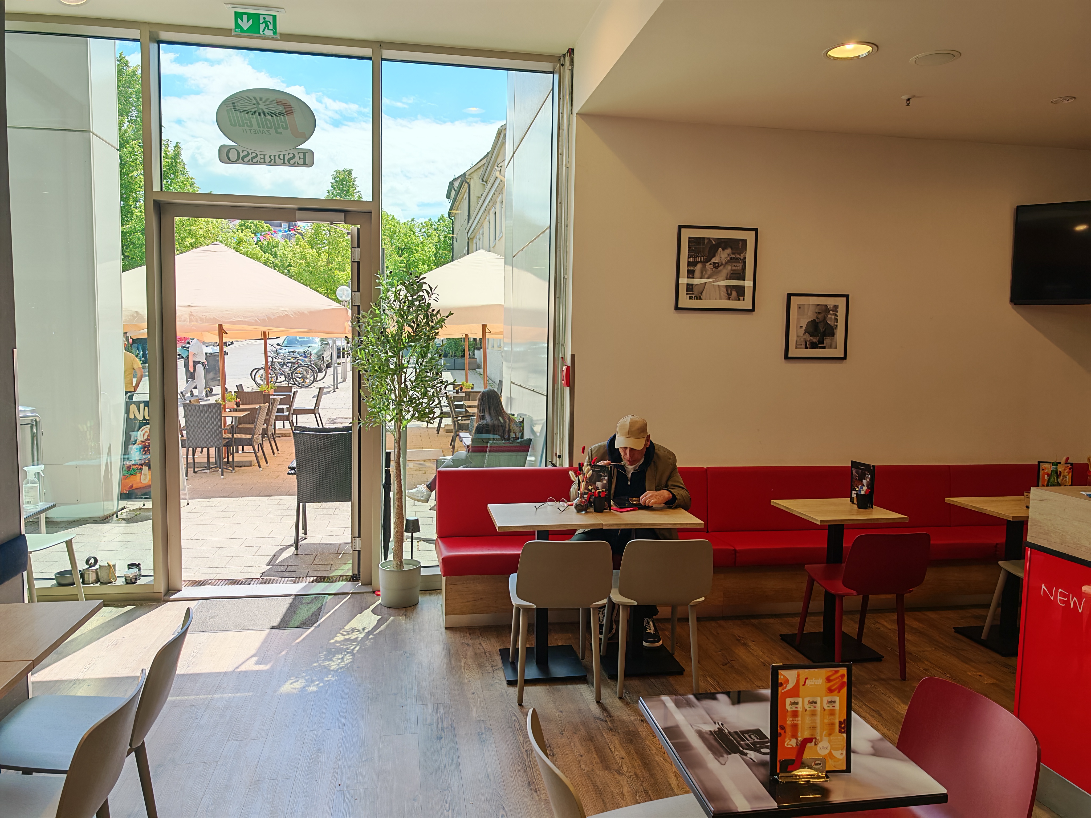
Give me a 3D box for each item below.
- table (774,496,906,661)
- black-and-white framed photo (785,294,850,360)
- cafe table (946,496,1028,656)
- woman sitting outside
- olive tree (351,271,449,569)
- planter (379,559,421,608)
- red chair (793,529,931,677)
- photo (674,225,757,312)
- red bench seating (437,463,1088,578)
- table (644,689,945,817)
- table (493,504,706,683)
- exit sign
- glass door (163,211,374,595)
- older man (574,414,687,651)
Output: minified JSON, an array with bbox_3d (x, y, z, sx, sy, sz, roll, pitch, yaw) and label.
[{"bbox_3d":[1.553,0.914,4.067,0.500,0.772,0.516,0,5,-10],"label":"table"},{"bbox_3d":[1.783,-0.536,4.953,0.432,0.427,0.022,0,5,-9],"label":"black-and-white framed photo"},{"bbox_3d":[2.593,0.918,4.194,0.500,0.772,0.499,0,5,-10],"label":"cafe table"},{"bbox_3d":[-0.654,0.474,5.878,0.800,1.250,0.500,5,6,39],"label":"woman sitting outside"},{"bbox_3d":[-0.888,0.093,4.653,0.592,1.875,0.546,0,5,-10],"label":"olive tree"},{"bbox_3d":[-0.899,1.077,4.687,0.253,0.236,0.253,0,5,-9],"label":"planter"},{"bbox_3d":[1.586,0.938,3.873,0.453,0.757,0.546,0,5,-10],"label":"red chair"},{"bbox_3d":[1.092,-0.888,4.810,0.530,0.530,0.022,0,5,-9],"label":"photo"},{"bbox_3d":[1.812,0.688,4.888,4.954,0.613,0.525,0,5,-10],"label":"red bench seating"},{"bbox_3d":[0.489,1.081,1.651,0.466,0.746,0.458,0,5,-9],"label":"table"},{"bbox_3d":[0.227,0.913,3.846,0.995,0.772,0.515,0,5,-10],"label":"table"},{"bbox_3d":[-1.583,-2.108,4.137,0.249,0.144,0.020,0,5,-9],"label":"exit sign"},{"bbox_3d":[-1.758,-0.031,4.813,1.251,2.441,0.113,0,5,-10],"label":"glass door"},{"bbox_3d":[0.447,0.636,4.263,0.660,1.220,0.700,1,4,-5],"label":"older man"}]

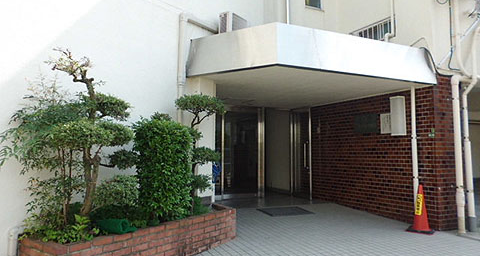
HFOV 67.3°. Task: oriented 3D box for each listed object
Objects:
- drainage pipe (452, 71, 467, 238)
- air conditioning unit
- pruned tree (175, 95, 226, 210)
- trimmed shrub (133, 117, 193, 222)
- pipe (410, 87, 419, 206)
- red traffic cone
[{"bbox_3d":[3.434,0.404,5.651,0.120,2.480,0.120,2,-5,-29],"label":"drainage pipe"},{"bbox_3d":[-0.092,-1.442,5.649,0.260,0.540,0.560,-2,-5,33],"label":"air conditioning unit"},{"bbox_3d":[-0.546,0.346,4.703,0.480,1.520,0.560,-2,-5,33],"label":"pruned tree"},{"bbox_3d":[-0.877,0.467,4.149,0.460,1.160,0.540,-2,-5,33],"label":"trimmed shrub"},{"bbox_3d":[2.836,0.447,5.825,0.080,2.259,0.080,2,-5,-29],"label":"pipe"},{"bbox_3d":[2.769,1.219,5.501,0.370,0.700,0.370,-3,-5,34],"label":"red traffic cone"}]

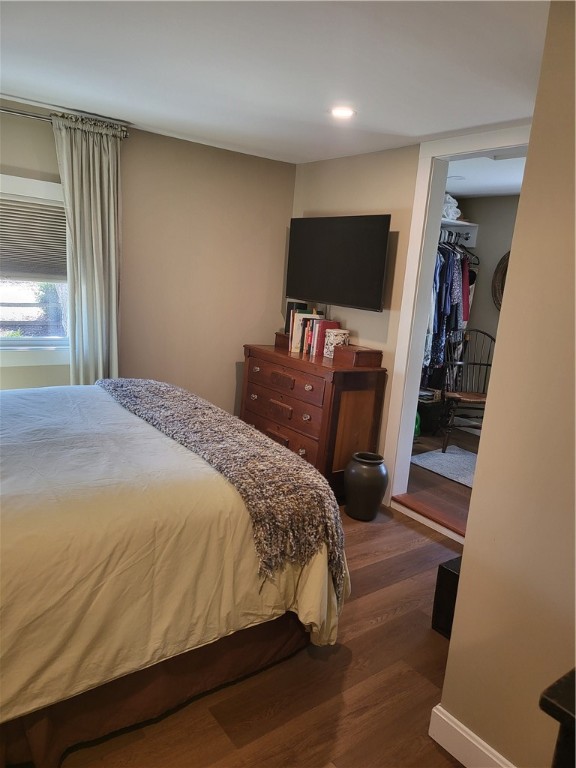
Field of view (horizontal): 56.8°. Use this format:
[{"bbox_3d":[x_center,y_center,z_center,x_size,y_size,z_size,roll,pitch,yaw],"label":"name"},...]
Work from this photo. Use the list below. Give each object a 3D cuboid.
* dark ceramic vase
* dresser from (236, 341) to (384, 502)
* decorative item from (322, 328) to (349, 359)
[{"bbox_3d":[0.485,0.646,3.362,0.273,0.383,0.273,4,12,-1],"label":"dark ceramic vase"},{"bbox_3d":[0.127,0.245,3.802,0.472,0.924,0.992,-5,15,-37],"label":"dresser"},{"bbox_3d":[0.341,-0.278,3.732,0.161,0.182,0.161,-5,15,-37],"label":"decorative item"}]

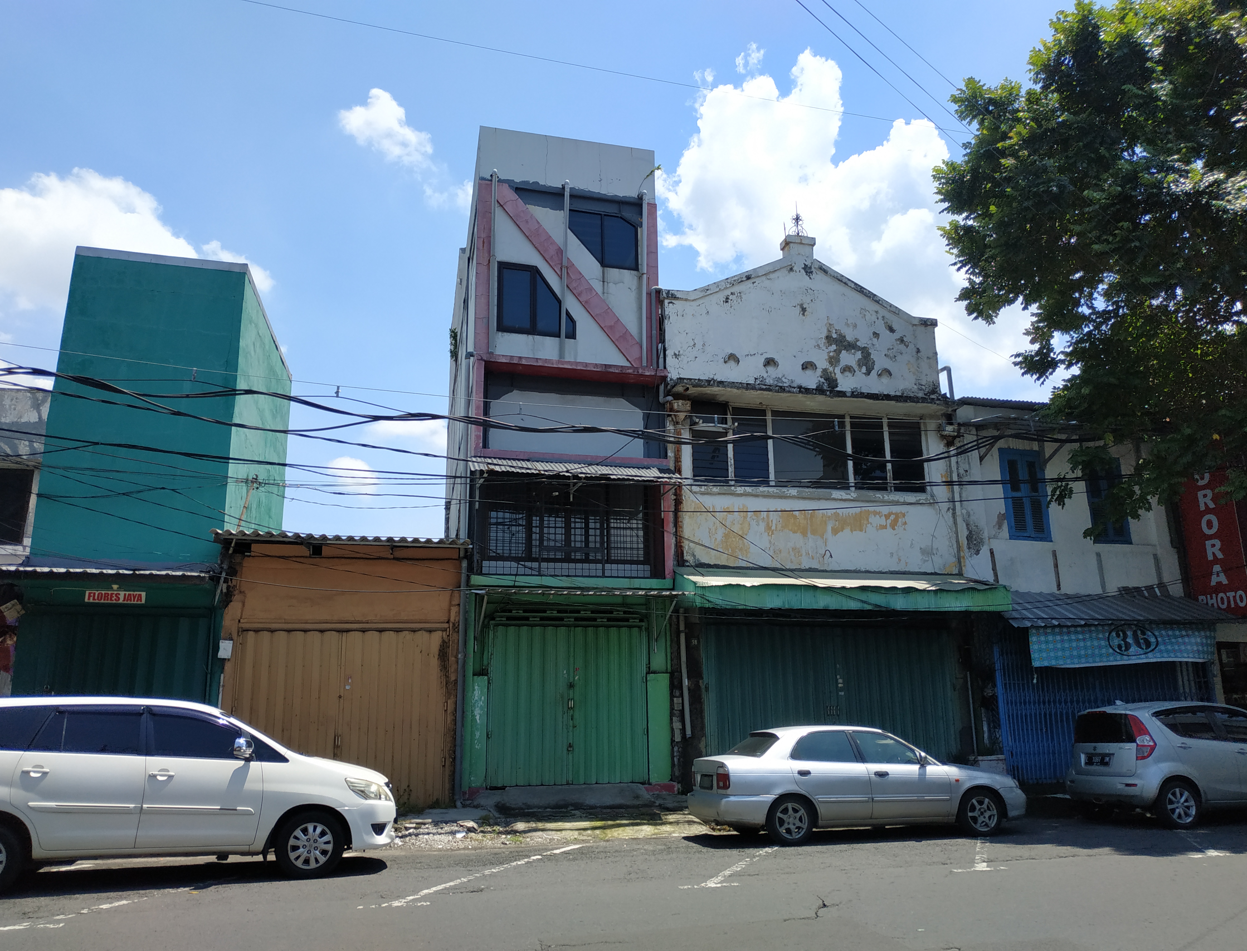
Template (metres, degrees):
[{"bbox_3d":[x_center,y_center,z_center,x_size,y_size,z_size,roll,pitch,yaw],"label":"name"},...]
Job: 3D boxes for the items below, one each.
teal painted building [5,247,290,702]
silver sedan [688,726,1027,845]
[{"bbox_3d":[-8.330,1.319,16.523,2.715,8.920,6.123,3,-14,-13],"label":"teal painted building"},{"bbox_3d":[3.040,3.947,11.549,4.200,1.385,1.690,2,-14,-10],"label":"silver sedan"}]

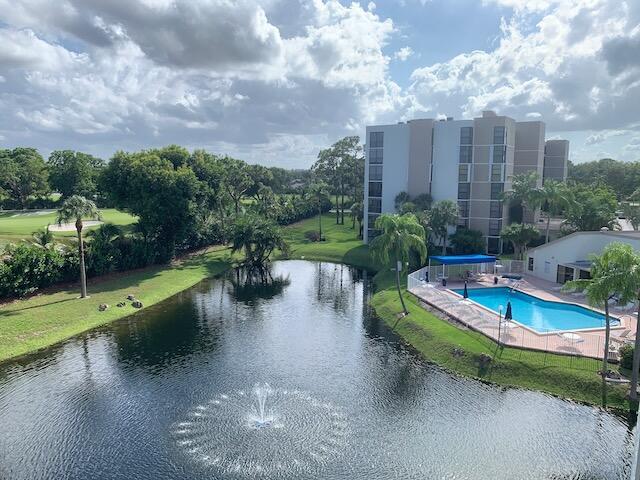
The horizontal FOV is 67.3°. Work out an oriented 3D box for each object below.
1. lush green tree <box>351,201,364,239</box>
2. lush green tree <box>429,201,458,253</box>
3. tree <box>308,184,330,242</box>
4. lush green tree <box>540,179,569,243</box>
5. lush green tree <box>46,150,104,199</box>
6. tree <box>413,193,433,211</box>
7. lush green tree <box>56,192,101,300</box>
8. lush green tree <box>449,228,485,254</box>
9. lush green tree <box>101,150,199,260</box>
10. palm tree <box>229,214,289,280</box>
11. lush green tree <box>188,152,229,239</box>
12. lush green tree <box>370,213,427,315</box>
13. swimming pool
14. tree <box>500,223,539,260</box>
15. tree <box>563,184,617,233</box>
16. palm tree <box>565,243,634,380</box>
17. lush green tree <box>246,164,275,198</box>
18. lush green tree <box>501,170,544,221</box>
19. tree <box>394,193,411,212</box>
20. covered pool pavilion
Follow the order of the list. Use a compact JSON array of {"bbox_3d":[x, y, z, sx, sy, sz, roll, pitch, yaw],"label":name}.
[{"bbox_3d":[6.967,-3.743,89.313,2.497,7.041,2.419,1,8,0],"label":"lush green tree"},{"bbox_3d":[18.372,-1.790,71.510,4.284,7.997,4.150,1,8,0],"label":"lush green tree"},{"bbox_3d":[-0.267,-4.972,85.655,4.270,10.480,4.270,0,8,0],"label":"tree"},{"bbox_3d":[41.130,-4.860,84.311,4.715,10.849,4.567,1,8,0],"label":"lush green tree"},{"bbox_3d":[-83.224,-20.876,164.702,19.140,19.260,17.230,0,8,0],"label":"lush green tree"},{"bbox_3d":[16.448,-3.182,77.324,3.210,8.880,3.210,0,8,0],"label":"tree"},{"bbox_3d":[-23.856,0.673,47.681,4.380,10.133,4.243,1,8,0],"label":"lush green tree"},{"bbox_3d":[22.145,0.093,72.741,5.440,3.690,4.900,0,8,0],"label":"lush green tree"},{"bbox_3d":[-24.526,-5.088,69.147,13.533,15.019,11.982,1,8,0],"label":"lush green tree"},{"bbox_3d":[-8.766,-0.120,68.670,8.550,7.060,8.550,0,8,0],"label":"palm tree"},{"bbox_3d":[-19.989,-7.856,85.749,7.460,15.960,7.460,0,8,0],"label":"lush green tree"},{"bbox_3d":[6.896,2.100,42.421,4.920,9.070,4.920,0,8,0],"label":"lush green tree"},{"bbox_3d":[19.409,6.309,43.991,9.400,0.600,14.200,-1,8,-13],"label":"swimming pool"},{"bbox_3d":[27.804,0.294,66.994,5.084,5.385,4.925,1,8,0],"label":"tree"},{"bbox_3d":[49.771,-5.035,88.775,9.574,10.153,9.275,1,8,0],"label":"tree"},{"bbox_3d":[17.225,4.274,29.801,4.310,8.330,4.310,0,8,0],"label":"palm tree"},{"bbox_3d":[-20.412,-18.478,164.912,9.318,13.000,8.645,1,8,0],"label":"lush green tree"},{"bbox_3d":[30.704,-4.186,73.141,6.060,12.050,6.060,0,8,0],"label":"lush green tree"},{"bbox_3d":[13.580,-3.421,79.311,2.630,8.800,2.630,0,8,0],"label":"tree"},{"bbox_3d":[16.021,3.289,53.602,6.700,2.750,3.100,-2,8,-16],"label":"covered pool pavilion"}]

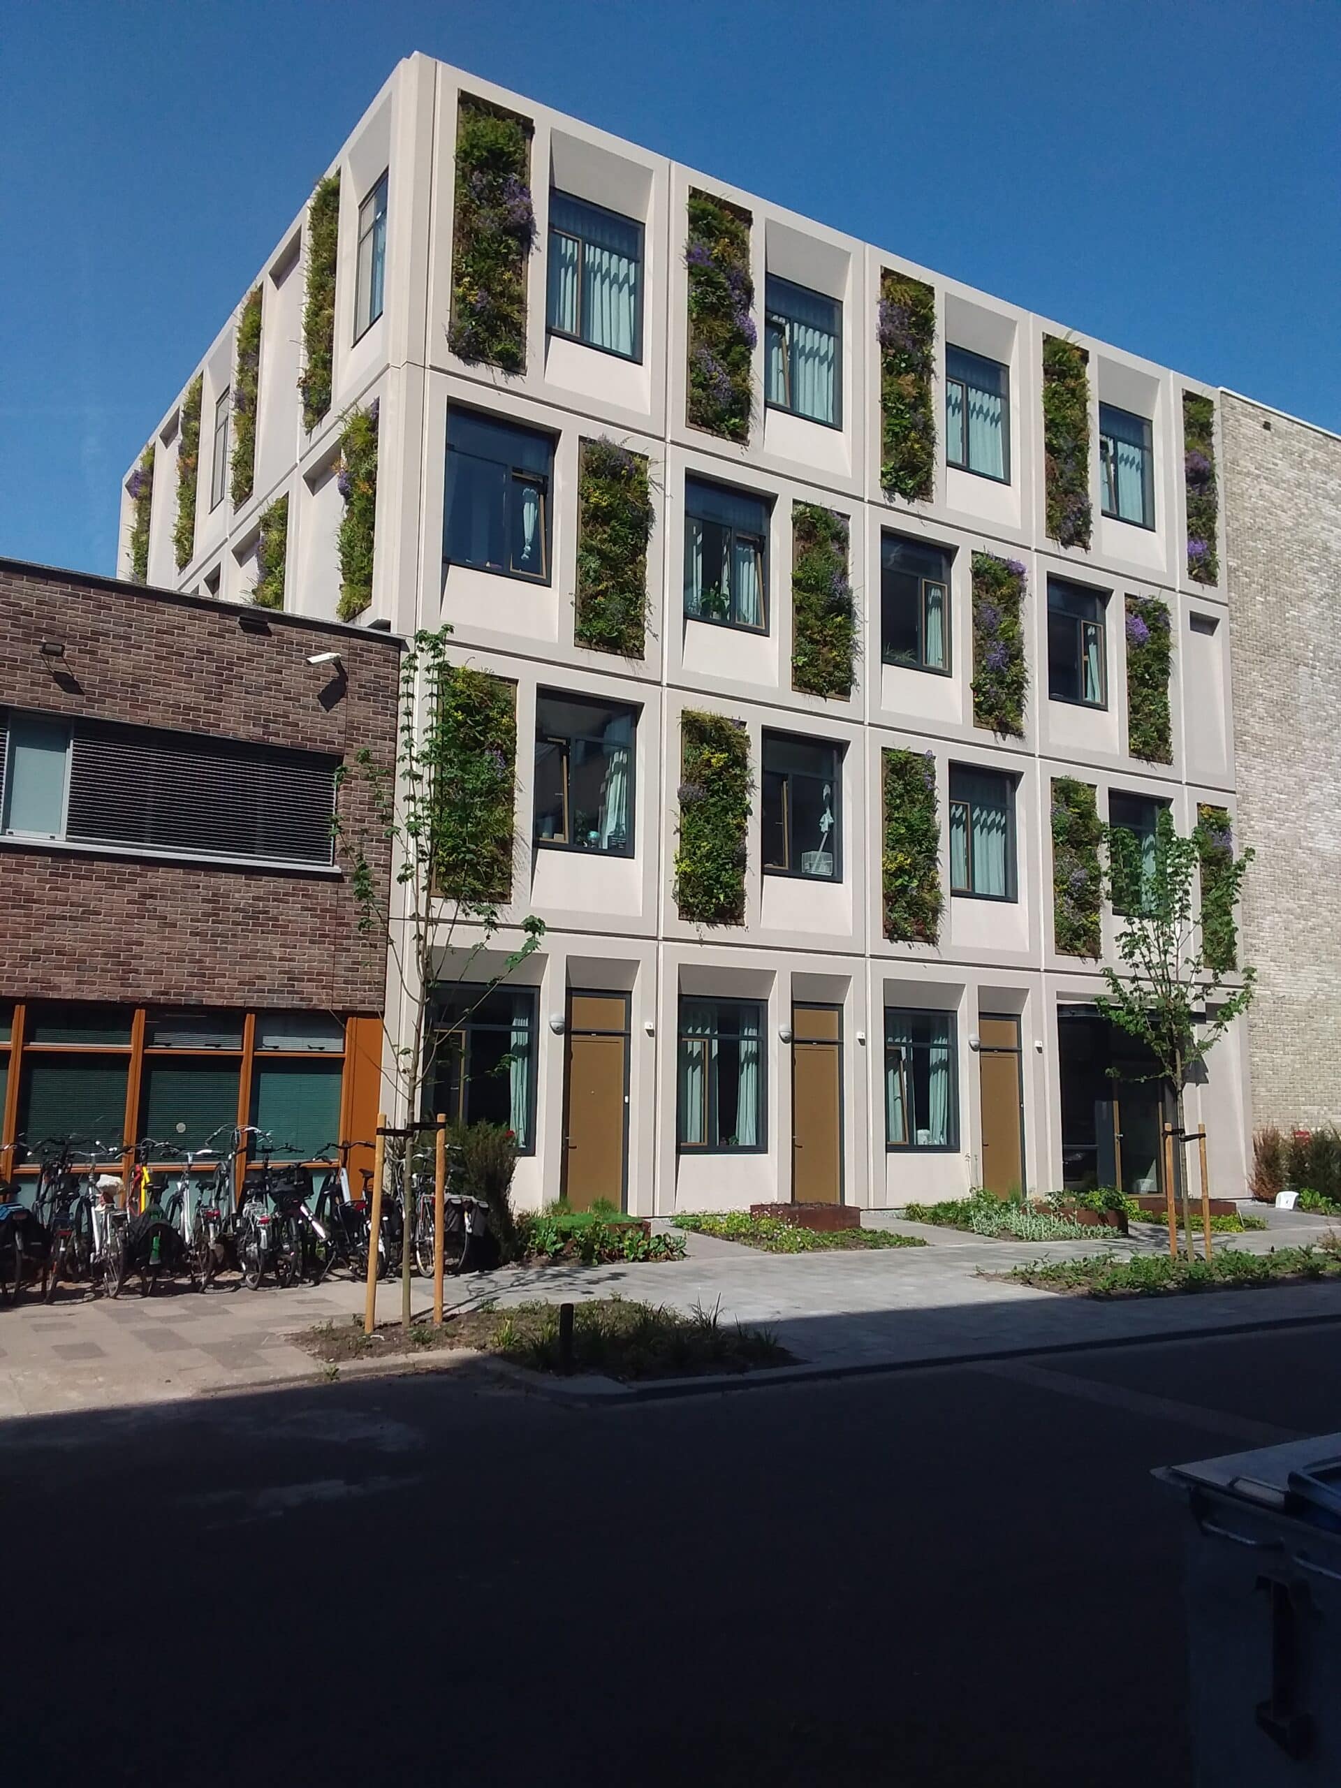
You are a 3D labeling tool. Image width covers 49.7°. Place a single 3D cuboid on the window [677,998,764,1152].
[{"bbox_3d":[0.716,2.485,19.781,1.447,2.102,0.150,6,-9,-32],"label":"window"}]

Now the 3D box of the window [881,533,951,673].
[{"bbox_3d":[3.854,-4.515,22.674,1.447,2.088,0.150,6,-9,-32],"label":"window"}]

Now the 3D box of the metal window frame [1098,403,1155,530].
[{"bbox_3d":[7.981,-7.516,25.566,1.489,2.099,0.150,6,-9,-32],"label":"metal window frame"}]

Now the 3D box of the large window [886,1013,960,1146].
[{"bbox_3d":[3.692,2.772,21.516,1.499,2.106,0.150,6,-9,-32],"label":"large window"}]

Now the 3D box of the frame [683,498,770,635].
[{"bbox_3d":[0.822,-4.816,20.756,1.447,2.088,0.150,6,-9,-32],"label":"frame"}]

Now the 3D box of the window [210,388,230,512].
[{"bbox_3d":[-7.693,-7.815,25.210,0.150,2.099,1.428,6,-9,-32],"label":"window"}]

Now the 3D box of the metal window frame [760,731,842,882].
[{"bbox_3d":[1.918,-1.245,21.019,1.447,2.088,0.150,6,-9,-32],"label":"metal window frame"}]

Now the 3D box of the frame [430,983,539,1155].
[{"bbox_3d":[-2.324,2.161,17.723,1.503,2.106,0.150,6,-9,-32],"label":"frame"}]

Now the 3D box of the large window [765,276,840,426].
[{"bbox_3d":[2.019,-8.177,21.945,1.447,2.117,0.150,6,-9,-32],"label":"large window"}]

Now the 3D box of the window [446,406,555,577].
[{"bbox_3d":[-2.200,-5.115,18.844,1.447,2.088,0.150,6,-9,-32],"label":"window"}]

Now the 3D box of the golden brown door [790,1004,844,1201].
[{"bbox_3d":[2.017,2.967,20.414,0.978,2.842,0.150,6,-9,-32],"label":"golden brown door"}]

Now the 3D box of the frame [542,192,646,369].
[{"bbox_3d":[-1.045,-8.433,19.875,1.489,2.099,0.150,6,-9,-32],"label":"frame"}]

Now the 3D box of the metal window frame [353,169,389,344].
[{"bbox_3d":[-3.941,-8.568,19.399,0.150,2.088,1.400,6,-9,-32],"label":"metal window frame"}]

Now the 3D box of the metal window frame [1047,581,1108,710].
[{"bbox_3d":[6.801,-4.175,24.387,1.510,2.063,0.150,6,-9,-32],"label":"metal window frame"}]

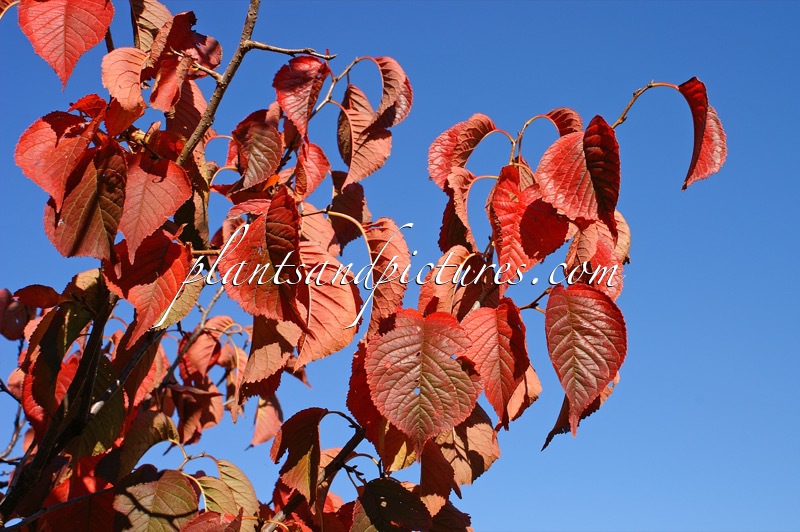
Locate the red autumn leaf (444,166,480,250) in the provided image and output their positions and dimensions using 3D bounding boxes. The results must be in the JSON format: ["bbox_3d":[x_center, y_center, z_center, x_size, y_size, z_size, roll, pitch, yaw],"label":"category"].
[{"bbox_3d":[0.047,-0.043,0.860,0.034,0.065,0.045,-1,-13,-21],"label":"red autumn leaf"}]

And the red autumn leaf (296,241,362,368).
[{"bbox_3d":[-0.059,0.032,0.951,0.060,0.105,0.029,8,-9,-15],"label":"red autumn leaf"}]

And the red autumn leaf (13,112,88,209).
[{"bbox_3d":[-0.262,-0.080,0.870,0.064,0.084,0.034,8,-13,20],"label":"red autumn leaf"}]

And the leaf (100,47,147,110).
[{"bbox_3d":[-0.266,-0.181,1.120,0.046,0.060,0.026,14,-13,-23],"label":"leaf"}]

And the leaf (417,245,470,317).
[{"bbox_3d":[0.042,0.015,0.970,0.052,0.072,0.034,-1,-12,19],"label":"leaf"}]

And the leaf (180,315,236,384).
[{"bbox_3d":[-0.211,0.092,1.270,0.060,0.077,0.038,-1,-12,6],"label":"leaf"}]

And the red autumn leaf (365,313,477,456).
[{"bbox_3d":[0.016,0.084,0.850,0.086,0.108,0.030,1,-16,0],"label":"red autumn leaf"}]

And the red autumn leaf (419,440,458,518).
[{"bbox_3d":[0.032,0.179,0.970,0.034,0.063,0.022,0,-17,0],"label":"red autumn leaf"}]

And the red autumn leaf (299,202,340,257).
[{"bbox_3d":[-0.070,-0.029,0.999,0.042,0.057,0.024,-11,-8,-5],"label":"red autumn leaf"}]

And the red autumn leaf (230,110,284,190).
[{"bbox_3d":[-0.123,-0.100,1.000,0.042,0.061,0.028,4,-18,-14],"label":"red autumn leaf"}]

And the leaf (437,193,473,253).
[{"bbox_3d":[0.048,-0.045,0.989,0.031,0.076,0.034,-19,-10,30],"label":"leaf"}]

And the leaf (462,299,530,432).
[{"bbox_3d":[0.082,0.084,1.000,0.064,0.113,0.035,-4,-15,6],"label":"leaf"}]

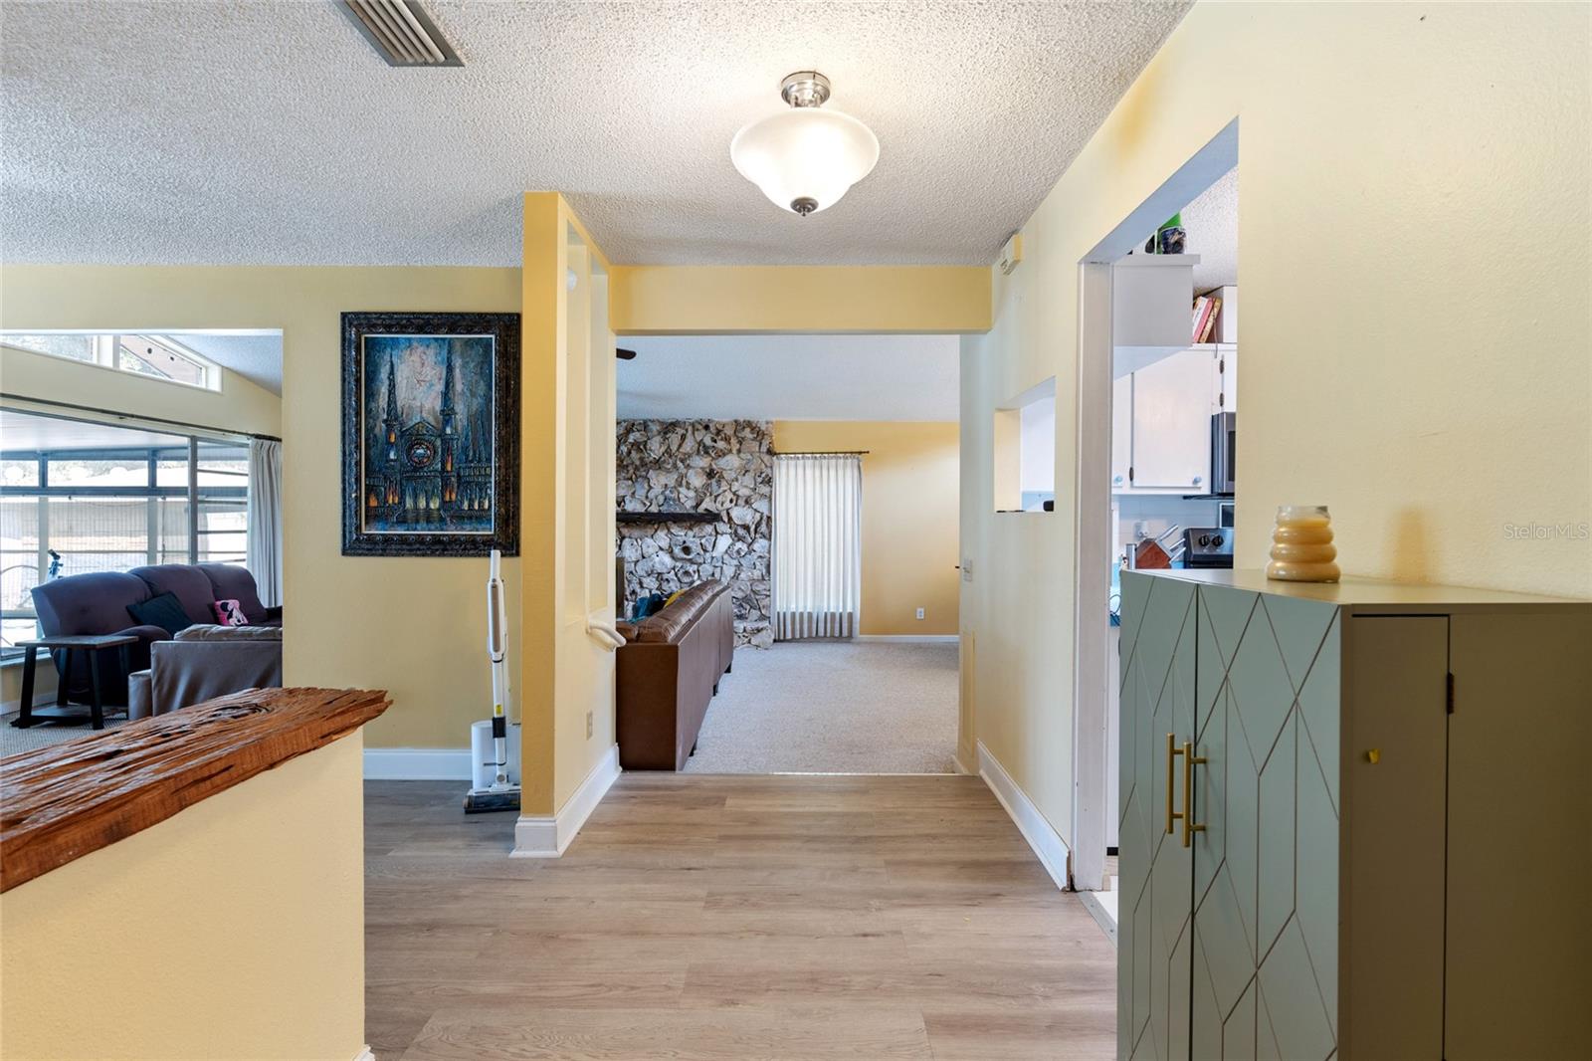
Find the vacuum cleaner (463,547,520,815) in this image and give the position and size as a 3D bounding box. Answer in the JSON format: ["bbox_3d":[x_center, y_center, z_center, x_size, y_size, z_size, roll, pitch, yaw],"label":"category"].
[{"bbox_3d":[-1.278,0.638,3.351,0.270,1.100,0.340,0,1,-6],"label":"vacuum cleaner"}]

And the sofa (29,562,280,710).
[{"bbox_3d":[-5.233,0.815,6.725,1.020,0.980,2.200,0,1,0],"label":"sofa"}]

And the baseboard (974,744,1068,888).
[{"bbox_3d":[0.900,1.128,3.090,0.025,0.145,1.190,0,1,0],"label":"baseboard"}]

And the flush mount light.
[{"bbox_3d":[0.026,-1.041,2.064,0.411,0.365,0.411,0,1,0],"label":"flush mount light"}]

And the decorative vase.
[{"bbox_3d":[0.790,0.019,1.173,0.096,0.115,0.096,0,1,0],"label":"decorative vase"}]

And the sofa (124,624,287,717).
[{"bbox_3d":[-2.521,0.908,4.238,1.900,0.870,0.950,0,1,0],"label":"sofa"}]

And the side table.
[{"bbox_3d":[-5.008,1.052,5.287,0.570,0.540,0.480,0,1,-6],"label":"side table"}]

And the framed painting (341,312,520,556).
[{"bbox_3d":[-1.703,-0.449,3.510,0.840,1.145,0.050,0,1,0],"label":"framed painting"}]

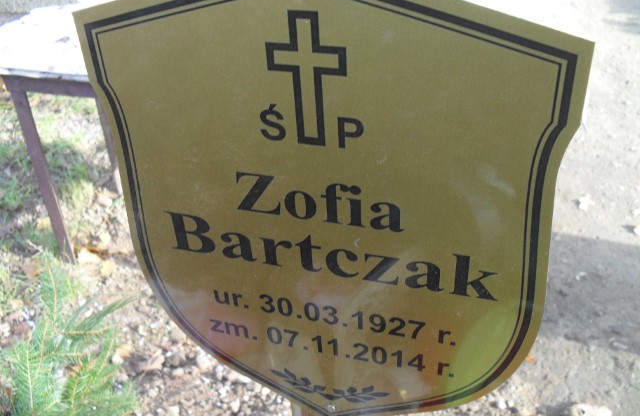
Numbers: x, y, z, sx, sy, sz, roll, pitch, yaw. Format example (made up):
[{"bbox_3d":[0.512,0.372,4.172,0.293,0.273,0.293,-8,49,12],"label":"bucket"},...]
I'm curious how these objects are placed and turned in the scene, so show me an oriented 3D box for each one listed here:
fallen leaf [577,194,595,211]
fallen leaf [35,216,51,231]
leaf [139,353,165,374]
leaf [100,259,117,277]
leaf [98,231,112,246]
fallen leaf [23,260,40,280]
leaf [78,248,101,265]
[{"bbox_3d":[0.738,-0.016,1.793,0.044,0.024,0.065,-4,34,0],"label":"fallen leaf"},{"bbox_3d":[-0.790,0.044,1.849,0.039,0.020,0.055,-4,34,0],"label":"fallen leaf"},{"bbox_3d":[-0.359,0.327,1.382,0.058,0.022,0.051,-4,34,0],"label":"leaf"},{"bbox_3d":[-0.543,0.153,1.662,0.040,0.020,0.059,-4,34,0],"label":"leaf"},{"bbox_3d":[-0.587,0.084,1.768,0.031,0.022,0.057,-4,34,0],"label":"leaf"},{"bbox_3d":[-0.742,0.157,1.667,0.035,0.030,0.071,-4,34,0],"label":"fallen leaf"},{"bbox_3d":[-0.608,0.128,1.706,0.061,0.020,0.054,-4,34,0],"label":"leaf"}]

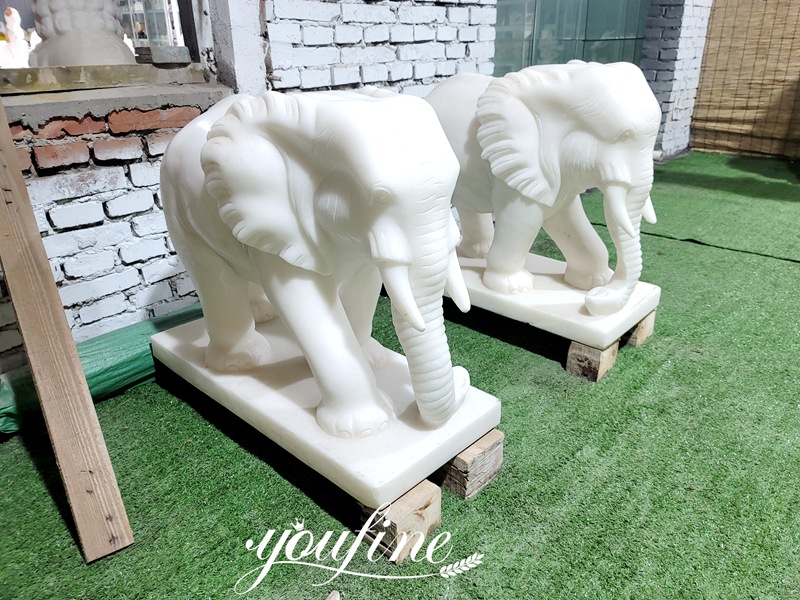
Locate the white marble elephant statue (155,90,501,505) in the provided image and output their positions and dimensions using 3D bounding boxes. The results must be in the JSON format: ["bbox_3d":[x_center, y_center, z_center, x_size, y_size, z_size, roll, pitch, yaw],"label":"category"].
[{"bbox_3d":[-0.200,-0.102,1.148,0.773,0.620,0.345,20,32,39],"label":"white marble elephant statue"}]

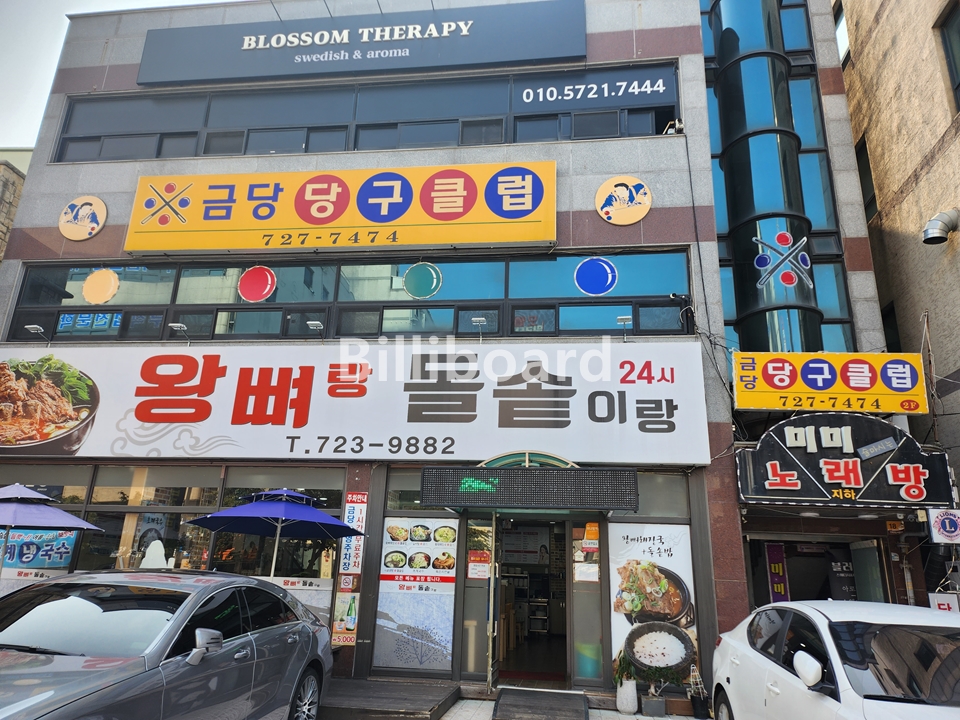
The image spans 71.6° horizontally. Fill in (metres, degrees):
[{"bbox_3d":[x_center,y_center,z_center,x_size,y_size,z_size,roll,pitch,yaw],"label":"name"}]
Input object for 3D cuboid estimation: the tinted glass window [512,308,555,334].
[{"bbox_3d":[0.809,-0.581,10.046,0.625,0.394,0.050,0,-18,7],"label":"tinted glass window"}]

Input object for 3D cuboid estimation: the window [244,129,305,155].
[{"bbox_3d":[-3.201,-3.431,10.448,0.963,0.453,0.080,0,-16,7],"label":"window"}]

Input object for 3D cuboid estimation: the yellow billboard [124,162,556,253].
[{"bbox_3d":[-2.324,-2.442,10.833,7.100,1.400,0.200,0,-18,7],"label":"yellow billboard"}]

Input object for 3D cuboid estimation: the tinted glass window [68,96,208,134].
[{"bbox_3d":[-6.134,-4.372,11.901,2.653,0.726,0.050,0,-17,7],"label":"tinted glass window"}]

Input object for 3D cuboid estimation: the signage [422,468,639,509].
[{"bbox_3d":[0.600,1.603,8.314,2.681,0.488,0.120,0,-18,7],"label":"signage"}]

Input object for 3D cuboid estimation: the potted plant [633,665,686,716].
[{"bbox_3d":[2.097,3.874,7.796,0.500,0.460,0.400,0,-18,7],"label":"potted plant"}]

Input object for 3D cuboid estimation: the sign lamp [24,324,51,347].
[{"bbox_3d":[-6.802,-0.378,10.357,0.230,0.260,0.370,0,-17,7],"label":"sign lamp"}]

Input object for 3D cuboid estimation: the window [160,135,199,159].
[{"bbox_3d":[-5.406,-3.829,11.938,0.660,0.433,0.050,0,-18,7],"label":"window"}]

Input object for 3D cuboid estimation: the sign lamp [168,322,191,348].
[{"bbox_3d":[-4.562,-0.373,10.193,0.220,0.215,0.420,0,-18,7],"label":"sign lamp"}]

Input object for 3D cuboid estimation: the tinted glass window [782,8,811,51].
[{"bbox_3d":[5.733,-6.019,12.122,0.494,0.945,0.080,0,-18,7],"label":"tinted glass window"}]

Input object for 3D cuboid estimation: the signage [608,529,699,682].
[{"bbox_3d":[2.185,3.071,8.475,1.030,1.873,0.040,0,-17,7],"label":"signage"}]

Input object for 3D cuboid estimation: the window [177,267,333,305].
[{"bbox_3d":[-3.572,-1.181,10.576,2.532,0.577,0.060,0,-17,7],"label":"window"}]

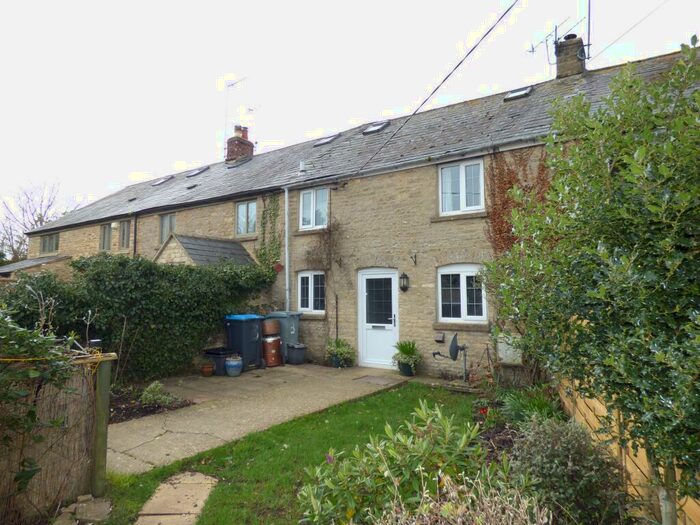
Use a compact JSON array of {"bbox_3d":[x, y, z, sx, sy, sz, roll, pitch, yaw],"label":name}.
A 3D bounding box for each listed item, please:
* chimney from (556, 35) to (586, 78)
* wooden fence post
[{"bbox_3d":[5.245,-4.909,9.649,0.560,1.080,0.560,-3,-3,32],"label":"chimney"},{"bbox_3d":[-2.063,1.350,3.378,0.100,1.130,0.100,-3,-3,32],"label":"wooden fence post"}]

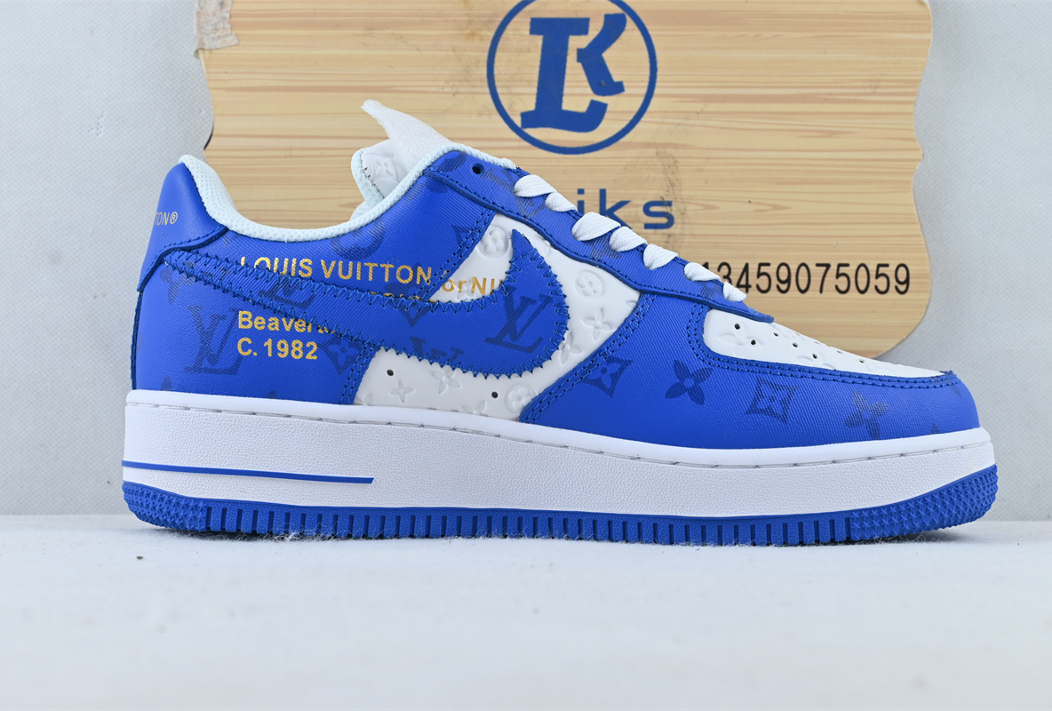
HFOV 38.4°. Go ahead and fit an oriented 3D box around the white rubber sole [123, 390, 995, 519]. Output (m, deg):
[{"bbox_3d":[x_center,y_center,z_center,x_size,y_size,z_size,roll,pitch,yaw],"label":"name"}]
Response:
[{"bbox_3d":[0.011,0.033,0.521,0.293,0.039,0.107,0,-2,2],"label":"white rubber sole"}]

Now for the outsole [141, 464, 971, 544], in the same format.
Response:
[{"bbox_3d":[0.011,0.049,0.521,0.295,0.024,0.109,0,-2,2],"label":"outsole"}]

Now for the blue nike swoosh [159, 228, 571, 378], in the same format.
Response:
[{"bbox_3d":[-0.052,-0.017,0.488,0.131,0.048,0.018,0,-2,3],"label":"blue nike swoosh"}]

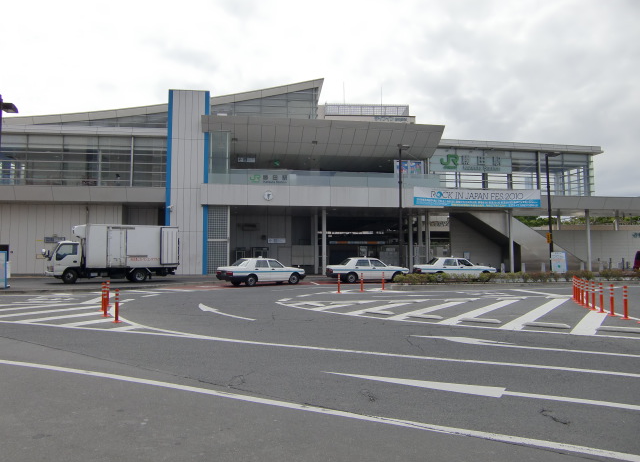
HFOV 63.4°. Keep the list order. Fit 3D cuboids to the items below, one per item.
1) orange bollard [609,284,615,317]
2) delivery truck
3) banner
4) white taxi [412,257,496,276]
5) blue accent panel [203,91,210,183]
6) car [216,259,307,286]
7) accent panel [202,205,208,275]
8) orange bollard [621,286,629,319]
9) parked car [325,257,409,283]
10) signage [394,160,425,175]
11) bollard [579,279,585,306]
[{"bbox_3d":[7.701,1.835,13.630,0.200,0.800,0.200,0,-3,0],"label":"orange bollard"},{"bbox_3d":[-11.118,1.262,28.069,6.450,3.080,2.100,1,-3,-11],"label":"delivery truck"},{"bbox_3d":[12.828,-2.681,41.759,10.853,1.449,0.100,0,-3,-9],"label":"banner"},{"bbox_3d":[8.136,2.302,31.125,4.690,1.450,1.700,0,-3,-7],"label":"white taxi"},{"bbox_3d":[-8.567,-7.110,39.179,0.380,7.069,0.250,0,-3,-9],"label":"blue accent panel"},{"bbox_3d":[-3.048,2.157,27.929,4.690,1.500,1.700,2,-3,-36],"label":"car"},{"bbox_3d":[-7.963,0.653,36.007,0.340,4.870,0.200,1,-3,-5],"label":"accent panel"},{"bbox_3d":[7.587,1.764,12.881,0.200,0.810,0.200,0,-3,0],"label":"orange bollard"},{"bbox_3d":[2.826,2.269,30.127,4.690,1.450,1.700,0,-3,-12],"label":"parked car"},{"bbox_3d":[6.963,-4.853,40.276,2.300,1.390,0.150,1,-3,-5],"label":"signage"},{"bbox_3d":[8.258,1.923,16.327,0.200,0.810,0.200,0,-3,0],"label":"bollard"}]

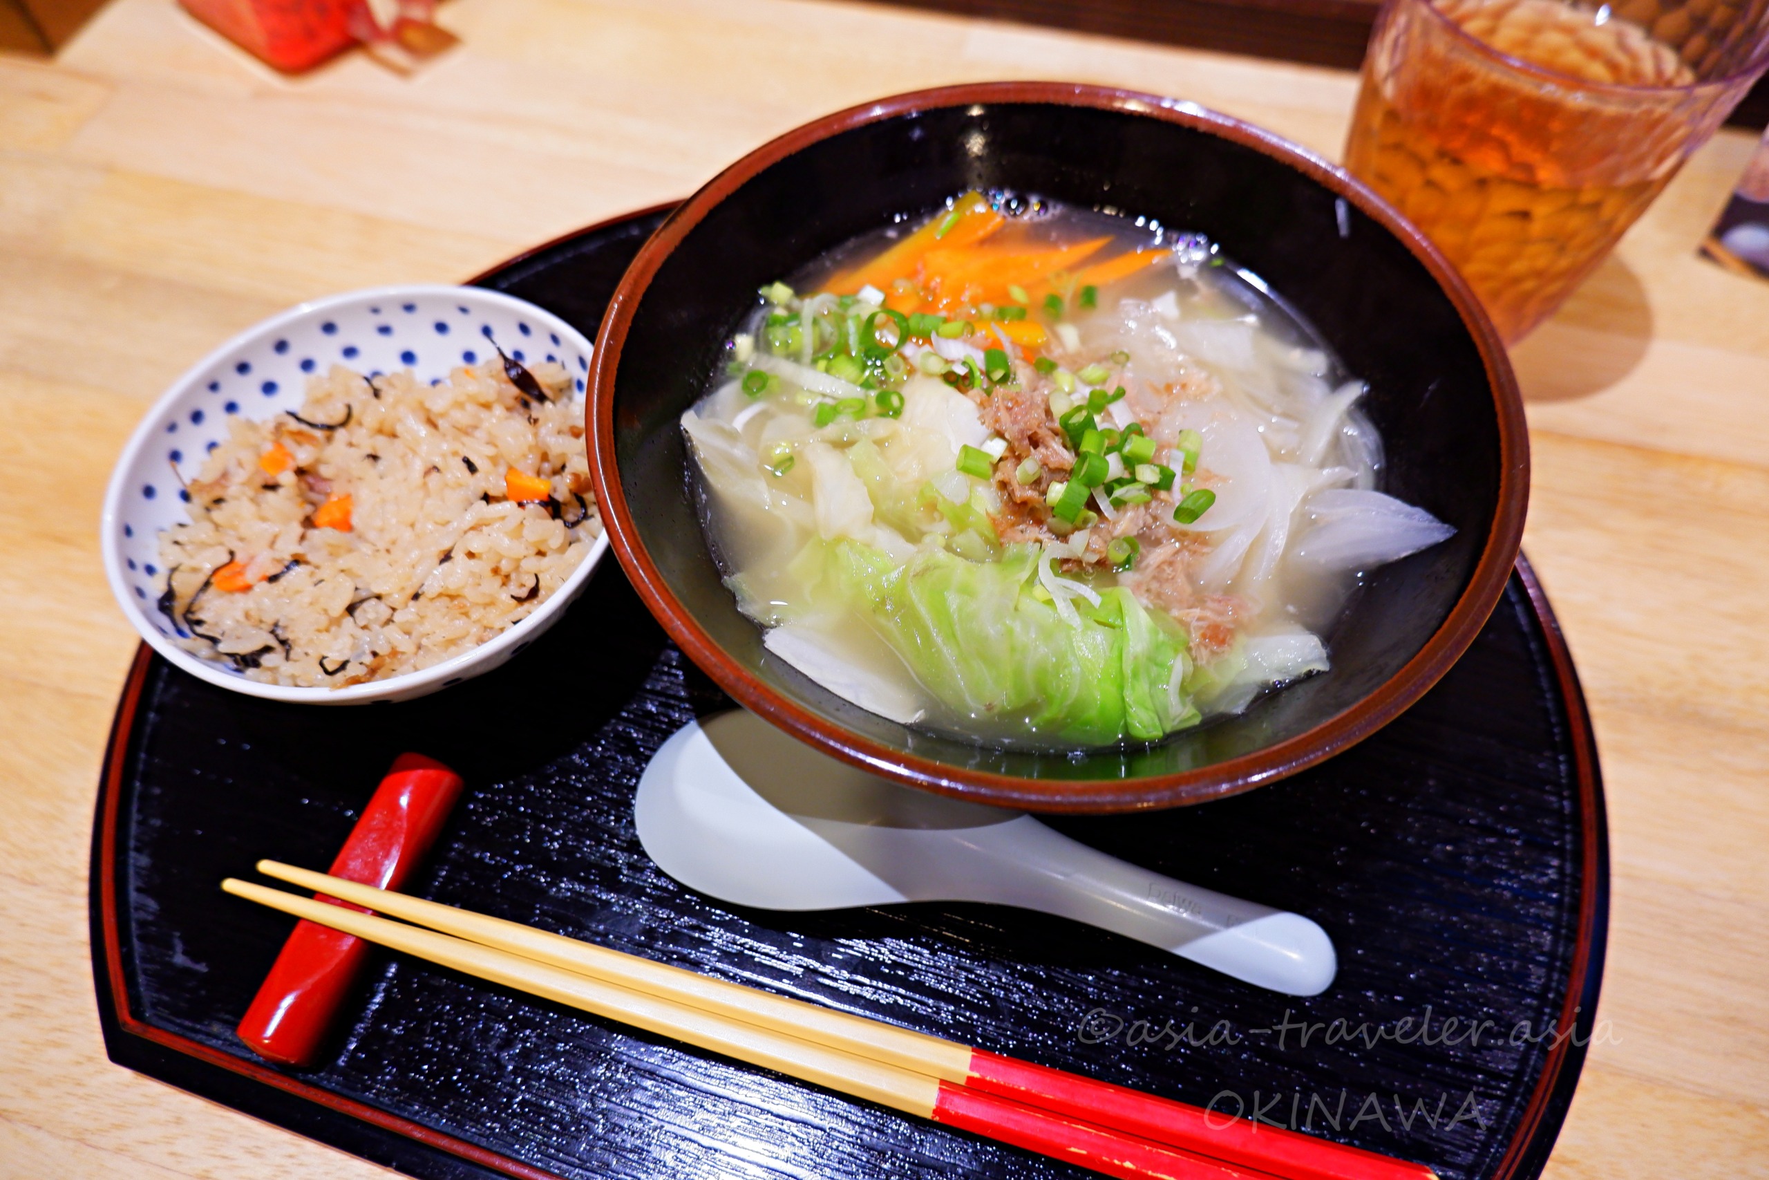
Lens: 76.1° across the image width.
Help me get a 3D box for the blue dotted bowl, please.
[{"bbox_3d":[-0.107,-0.013,0.259,0.110,0.049,0.110,0,58,0],"label":"blue dotted bowl"}]

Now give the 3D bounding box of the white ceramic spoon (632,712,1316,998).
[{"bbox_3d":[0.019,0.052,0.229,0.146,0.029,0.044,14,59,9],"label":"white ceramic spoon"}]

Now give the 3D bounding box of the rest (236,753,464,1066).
[{"bbox_3d":[-0.108,0.065,0.231,0.017,0.012,0.060,15,59,9],"label":"rest"}]

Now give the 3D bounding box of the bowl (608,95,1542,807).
[{"bbox_3d":[0.032,-0.023,0.249,0.177,0.075,0.177,0,58,0],"label":"bowl"}]

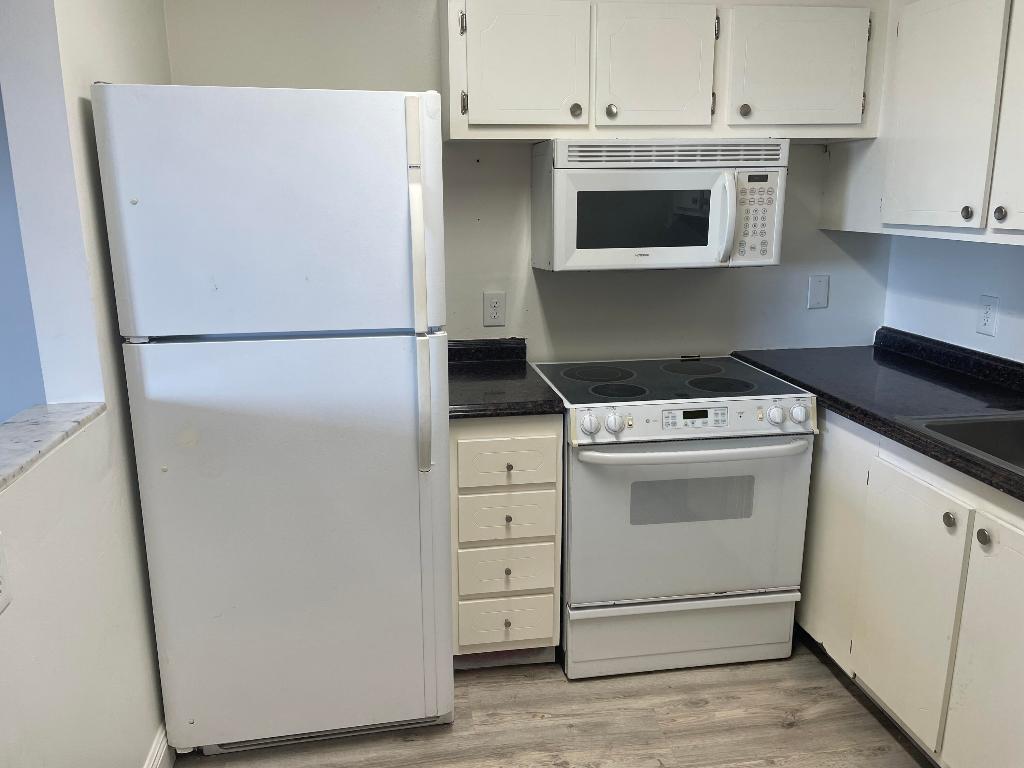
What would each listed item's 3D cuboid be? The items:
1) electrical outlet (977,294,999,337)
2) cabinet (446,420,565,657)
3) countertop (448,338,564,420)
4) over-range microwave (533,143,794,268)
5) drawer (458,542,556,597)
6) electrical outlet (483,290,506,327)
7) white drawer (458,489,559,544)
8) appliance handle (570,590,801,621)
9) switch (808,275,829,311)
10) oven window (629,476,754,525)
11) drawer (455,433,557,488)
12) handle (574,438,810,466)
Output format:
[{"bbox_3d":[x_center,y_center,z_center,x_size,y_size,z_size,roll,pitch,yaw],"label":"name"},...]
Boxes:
[{"bbox_3d":[1.534,-0.220,2.487,0.009,0.121,0.076,-2,14,-8],"label":"electrical outlet"},{"bbox_3d":[-0.064,0.404,2.648,0.351,0.777,0.633,-2,14,-8],"label":"cabinet"},{"bbox_3d":[-0.067,-0.032,2.547,0.353,0.119,0.626,-2,14,-8],"label":"countertop"},{"bbox_3d":[0.480,-0.601,2.606,0.759,0.408,0.401,-2,14,-8],"label":"over-range microwave"},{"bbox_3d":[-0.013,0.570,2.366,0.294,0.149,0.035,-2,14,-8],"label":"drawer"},{"bbox_3d":[-0.062,-0.272,2.810,0.076,0.121,0.009,-2,14,-8],"label":"electrical outlet"},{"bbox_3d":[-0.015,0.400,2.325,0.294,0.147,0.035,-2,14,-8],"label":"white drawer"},{"bbox_3d":[0.552,0.695,2.441,0.756,0.035,0.033,-2,14,-8],"label":"appliance handle"},{"bbox_3d":[1.189,-0.356,2.972,0.076,0.121,0.009,-2,14,-8],"label":"switch"},{"bbox_3d":[0.559,0.361,2.380,0.396,0.145,0.015,-2,14,-8],"label":"oven window"},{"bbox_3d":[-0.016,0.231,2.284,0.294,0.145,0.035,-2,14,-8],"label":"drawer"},{"bbox_3d":[0.547,0.204,2.308,0.720,0.041,0.053,-2,14,-8],"label":"handle"}]

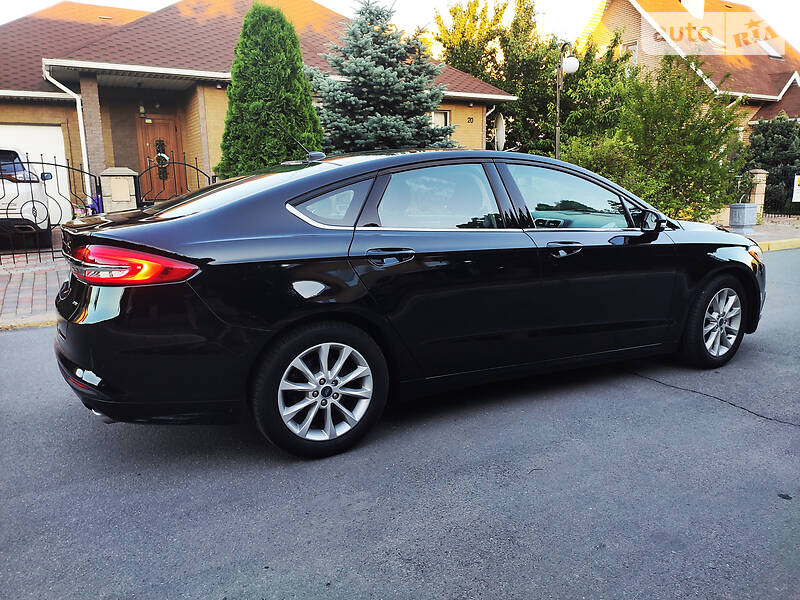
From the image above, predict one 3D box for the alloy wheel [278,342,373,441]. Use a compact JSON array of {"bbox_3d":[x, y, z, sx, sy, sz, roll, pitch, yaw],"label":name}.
[{"bbox_3d":[-0.376,0.408,2.830,0.465,0.465,0.180,-6,11,-27],"label":"alloy wheel"}]

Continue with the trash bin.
[{"bbox_3d":[8.527,-2.011,14.917,0.600,0.770,0.600,-6,11,-27],"label":"trash bin"}]

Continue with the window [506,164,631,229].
[{"bbox_3d":[0.992,-0.593,3.450,0.790,0.400,0.070,-6,-15,-28],"label":"window"}]

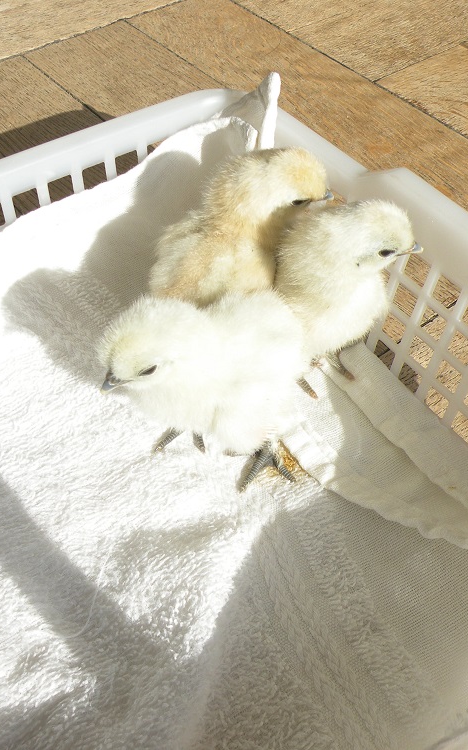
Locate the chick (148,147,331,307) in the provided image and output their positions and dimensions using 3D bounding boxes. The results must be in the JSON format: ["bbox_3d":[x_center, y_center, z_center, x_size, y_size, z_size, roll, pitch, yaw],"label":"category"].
[{"bbox_3d":[0.000,-0.060,0.356,0.085,0.095,0.058,-4,51,-8],"label":"chick"}]

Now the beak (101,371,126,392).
[{"bbox_3d":[-0.047,0.003,0.307,0.011,0.007,0.007,-38,61,-9],"label":"beak"}]

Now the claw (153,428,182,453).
[{"bbox_3d":[-0.029,0.028,0.338,0.005,0.005,0.018,36,57,23],"label":"claw"}]

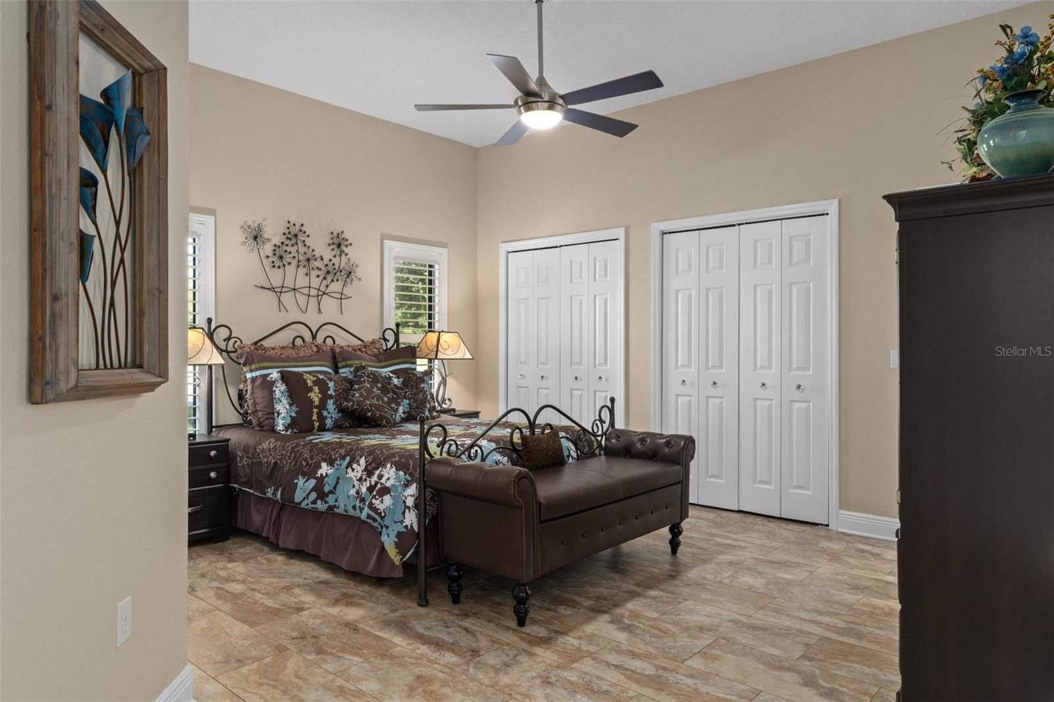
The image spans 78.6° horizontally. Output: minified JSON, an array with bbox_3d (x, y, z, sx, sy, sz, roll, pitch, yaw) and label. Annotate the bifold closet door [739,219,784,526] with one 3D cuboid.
[{"bbox_3d":[1.620,0.123,4.461,0.295,2.007,0.036,0,0,39],"label":"bifold closet door"}]

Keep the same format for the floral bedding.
[{"bbox_3d":[-0.800,0.747,4.240,2.080,0.520,1.570,0,1,40],"label":"floral bedding"}]

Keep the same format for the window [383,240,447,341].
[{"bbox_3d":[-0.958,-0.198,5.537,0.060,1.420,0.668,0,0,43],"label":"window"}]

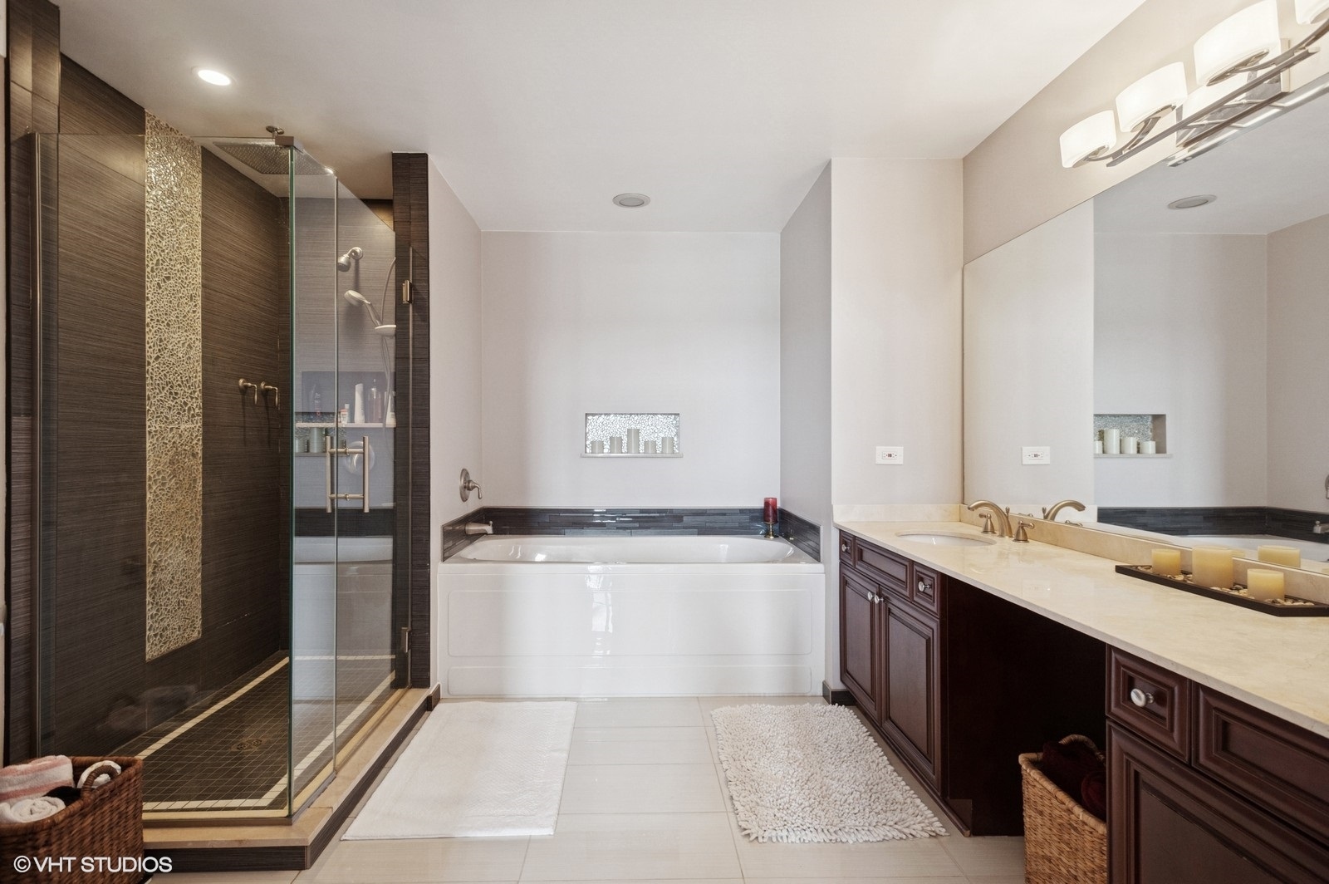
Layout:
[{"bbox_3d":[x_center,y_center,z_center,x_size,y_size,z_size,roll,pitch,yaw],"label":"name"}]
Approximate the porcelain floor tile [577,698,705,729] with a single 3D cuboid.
[{"bbox_3d":[-0.141,1.192,2.752,0.610,0.010,0.300,0,0,-2],"label":"porcelain floor tile"}]

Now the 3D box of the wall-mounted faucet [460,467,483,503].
[{"bbox_3d":[-1.020,0.231,3.340,0.105,0.180,0.175,0,0,-2],"label":"wall-mounted faucet"}]

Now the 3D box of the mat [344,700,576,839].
[{"bbox_3d":[-0.680,1.181,2.372,0.630,0.013,0.970,0,0,-2],"label":"mat"}]

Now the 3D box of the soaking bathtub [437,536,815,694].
[{"bbox_3d":[-0.168,0.879,3.360,1.800,0.617,0.900,0,0,-2],"label":"soaking bathtub"}]

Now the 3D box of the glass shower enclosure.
[{"bbox_3d":[-1.485,0.110,2.335,0.730,2.000,1.000,0,0,-2],"label":"glass shower enclosure"}]

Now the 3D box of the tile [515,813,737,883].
[{"bbox_3d":[-0.095,1.192,1.851,0.610,0.010,0.303,0,0,-2],"label":"tile"}]

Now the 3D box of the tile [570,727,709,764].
[{"bbox_3d":[-0.125,1.192,2.454,0.610,0.010,0.303,0,0,-2],"label":"tile"}]

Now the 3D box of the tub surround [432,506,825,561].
[{"bbox_3d":[-0.170,0.487,3.385,1.790,0.170,0.890,0,0,-2],"label":"tub surround"}]

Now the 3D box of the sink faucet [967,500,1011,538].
[{"bbox_3d":[1.250,0.297,2.410,0.170,0.145,0.055,0,0,-2],"label":"sink faucet"}]

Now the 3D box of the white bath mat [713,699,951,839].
[{"bbox_3d":[0.527,1.172,2.325,0.620,0.030,0.900,0,0,-2],"label":"white bath mat"}]

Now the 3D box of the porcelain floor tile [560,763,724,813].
[{"bbox_3d":[-0.110,1.192,2.153,0.610,0.010,0.303,0,0,-2],"label":"porcelain floor tile"}]

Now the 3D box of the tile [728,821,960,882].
[{"bbox_3d":[0.518,1.192,1.861,0.610,0.010,0.303,0,0,-2],"label":"tile"}]

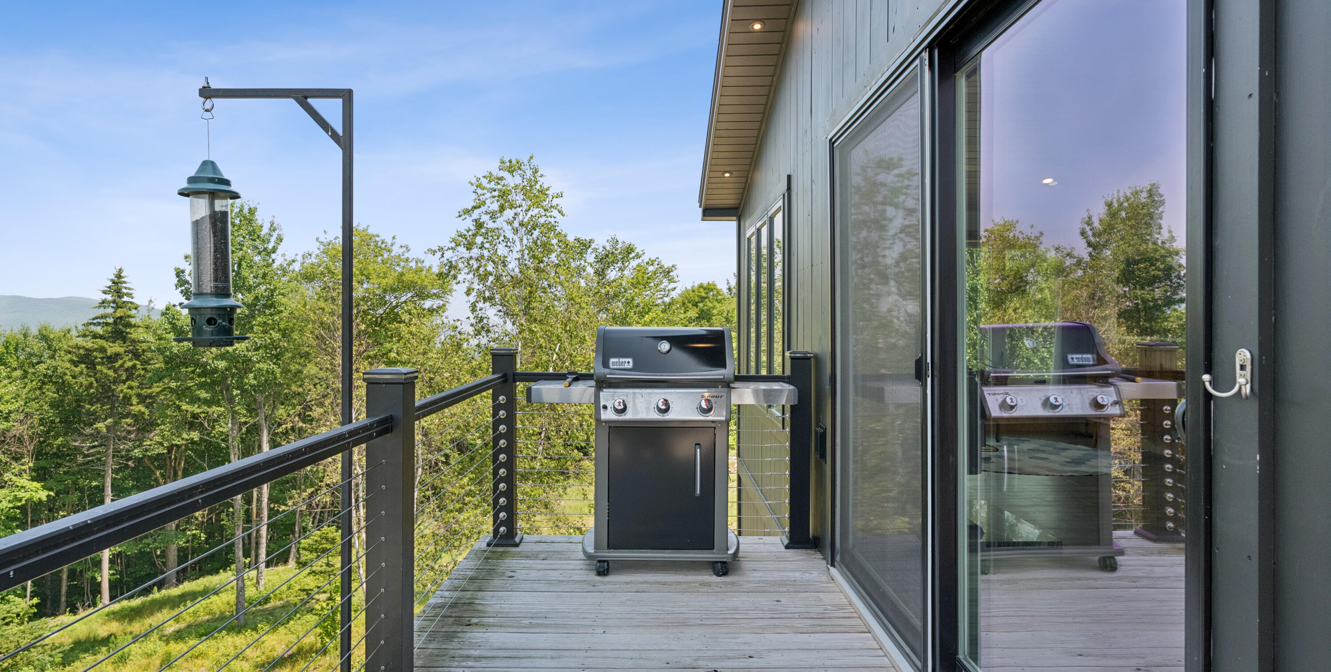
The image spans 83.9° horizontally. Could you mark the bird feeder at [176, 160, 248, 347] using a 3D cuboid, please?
[{"bbox_3d":[-1.391,-0.254,2.270,0.235,0.572,0.235,0,1,-1],"label":"bird feeder"}]

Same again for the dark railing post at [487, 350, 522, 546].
[{"bbox_3d":[-0.853,0.585,3.955,0.163,1.035,0.163,0,1,-1],"label":"dark railing post"}]

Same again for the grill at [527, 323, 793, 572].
[{"bbox_3d":[-0.016,0.533,3.640,1.280,1.150,0.600,0,1,-1],"label":"grill"}]

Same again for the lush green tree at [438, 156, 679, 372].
[{"bbox_3d":[-1.600,0.420,11.000,3.500,6.100,3.200,0,1,-1],"label":"lush green tree"}]

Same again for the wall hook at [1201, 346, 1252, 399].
[{"bbox_3d":[0.808,0.054,1.060,0.040,0.071,0.068,0,1,-1],"label":"wall hook"}]

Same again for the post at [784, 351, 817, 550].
[{"bbox_3d":[0.712,0.595,3.940,0.163,1.033,0.163,0,1,-1],"label":"post"}]

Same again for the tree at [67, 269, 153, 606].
[{"bbox_3d":[-12.800,2.330,17.000,2.200,7.800,2.200,0,1,-1],"label":"tree"}]

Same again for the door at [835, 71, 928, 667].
[{"bbox_3d":[0.817,0.095,2.850,0.050,1.955,1.190,0,1,-1],"label":"door"}]

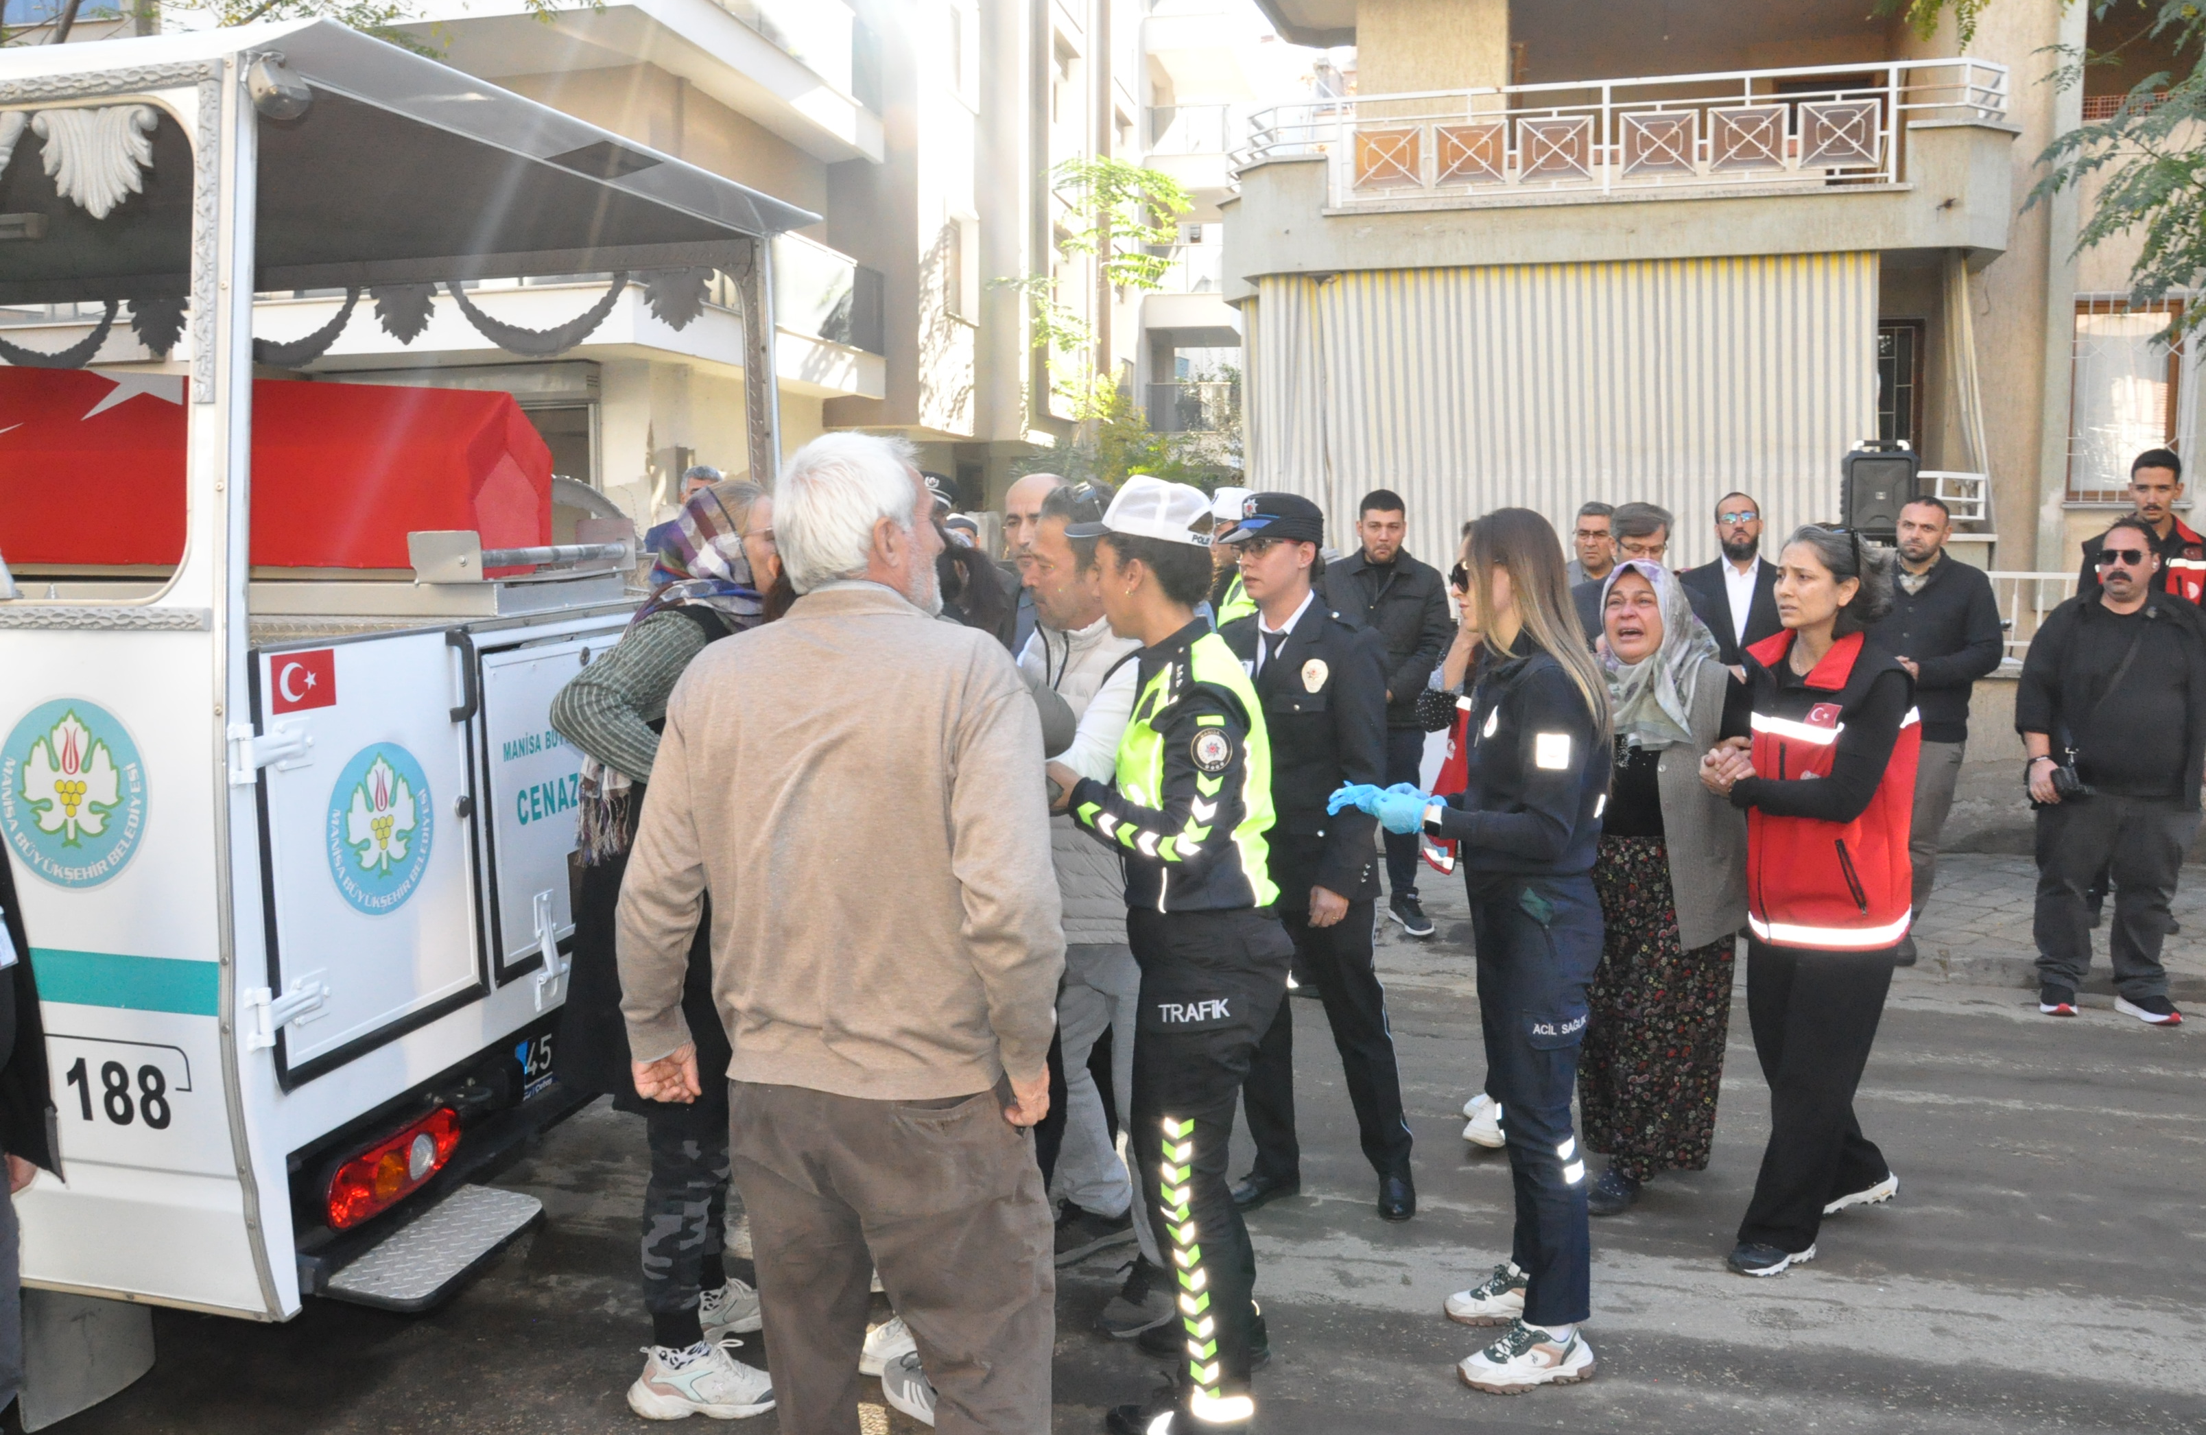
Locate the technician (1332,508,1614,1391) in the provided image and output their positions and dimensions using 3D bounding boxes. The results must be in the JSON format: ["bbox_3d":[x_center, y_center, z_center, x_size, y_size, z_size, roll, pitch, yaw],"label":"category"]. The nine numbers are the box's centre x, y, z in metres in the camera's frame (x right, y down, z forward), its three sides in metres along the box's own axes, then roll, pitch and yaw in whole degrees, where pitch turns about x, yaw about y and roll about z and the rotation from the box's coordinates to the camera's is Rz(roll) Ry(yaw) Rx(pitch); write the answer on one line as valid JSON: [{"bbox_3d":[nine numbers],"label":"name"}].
[{"bbox_3d":[0.721,0.428,3.237,0.540,1.670,0.480,-1,5,-7],"label":"technician"}]

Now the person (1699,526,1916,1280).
[{"bbox_3d":[1.633,0.386,3.805,0.600,1.660,0.460,-2,5,-24],"label":"person"}]

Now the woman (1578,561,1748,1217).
[{"bbox_3d":[1.371,0.394,4.077,0.500,1.600,0.400,3,5,30],"label":"woman"}]

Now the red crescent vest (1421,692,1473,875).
[{"bbox_3d":[1.050,0.092,4.523,0.320,0.680,0.460,-3,5,-28],"label":"red crescent vest"}]

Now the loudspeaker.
[{"bbox_3d":[4.014,-1.153,8.534,0.410,0.550,0.330,1,5,17],"label":"loudspeaker"}]

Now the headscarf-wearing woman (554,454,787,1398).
[{"bbox_3d":[-0.797,0.414,3.165,0.550,1.710,0.500,-1,5,-9],"label":"headscarf-wearing woman"}]

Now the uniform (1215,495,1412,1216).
[{"bbox_3d":[0.510,0.333,4.021,0.500,1.730,0.380,4,6,38],"label":"uniform"}]

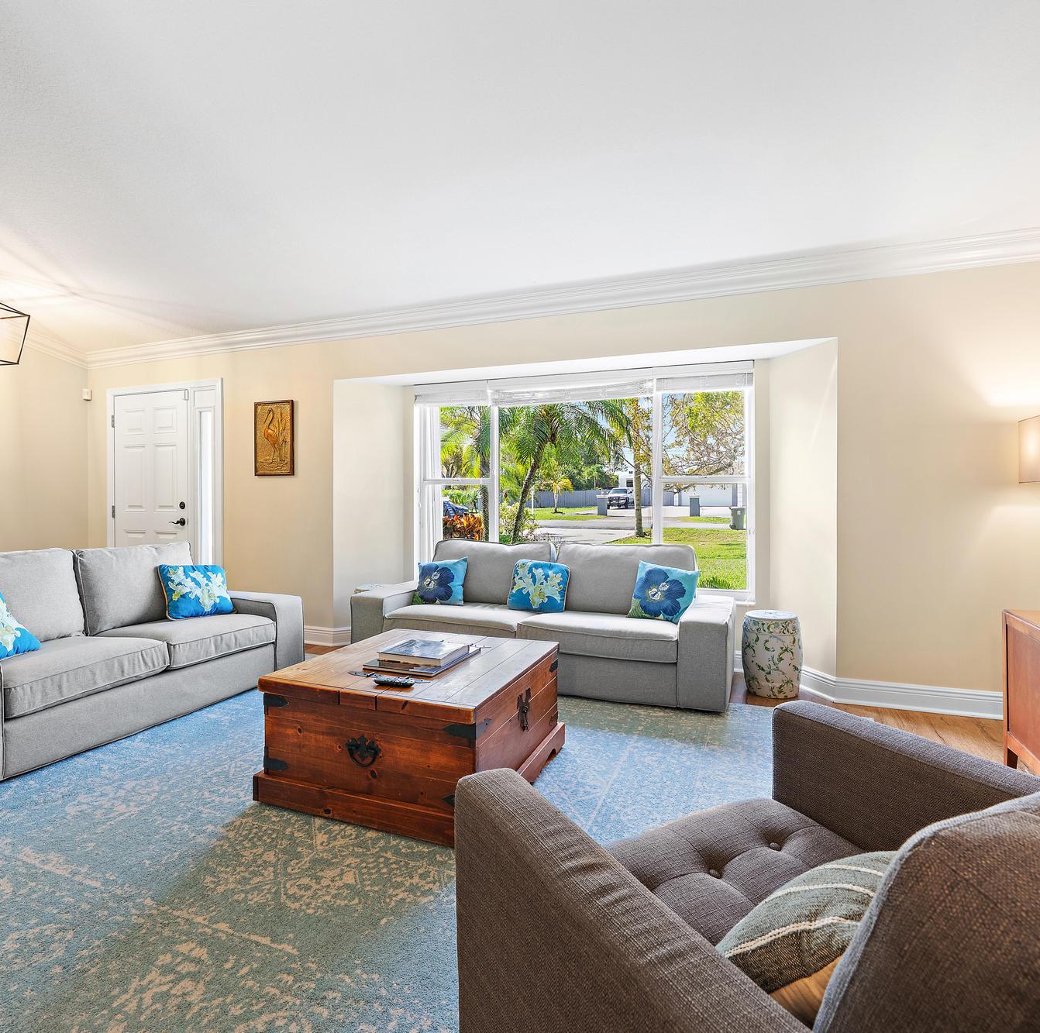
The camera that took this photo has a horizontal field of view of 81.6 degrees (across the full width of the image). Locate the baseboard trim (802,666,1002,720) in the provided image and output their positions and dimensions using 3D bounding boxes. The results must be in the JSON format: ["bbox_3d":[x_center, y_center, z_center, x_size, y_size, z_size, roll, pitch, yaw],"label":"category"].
[{"bbox_3d":[2.167,0.992,3.314,0.989,0.138,0.040,1,2,20],"label":"baseboard trim"}]

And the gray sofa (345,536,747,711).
[{"bbox_3d":[0.152,0.623,4.063,2.409,0.834,0.868,1,2,20],"label":"gray sofa"}]

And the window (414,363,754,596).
[{"bbox_3d":[0.345,-0.246,4.425,2.550,1.587,0.103,1,2,20],"label":"window"}]

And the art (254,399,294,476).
[{"bbox_3d":[-1.973,-0.626,4.832,0.397,0.597,0.035,1,2,20],"label":"art"}]

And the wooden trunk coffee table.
[{"bbox_3d":[-0.409,0.842,2.562,0.960,0.477,0.954,1,2,20],"label":"wooden trunk coffee table"}]

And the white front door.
[{"bbox_3d":[-3.258,-0.045,5.369,0.891,2.099,0.050,1,2,20],"label":"white front door"}]

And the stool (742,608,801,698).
[{"bbox_3d":[1.502,0.818,3.595,0.354,0.469,0.354,1,2,20],"label":"stool"}]

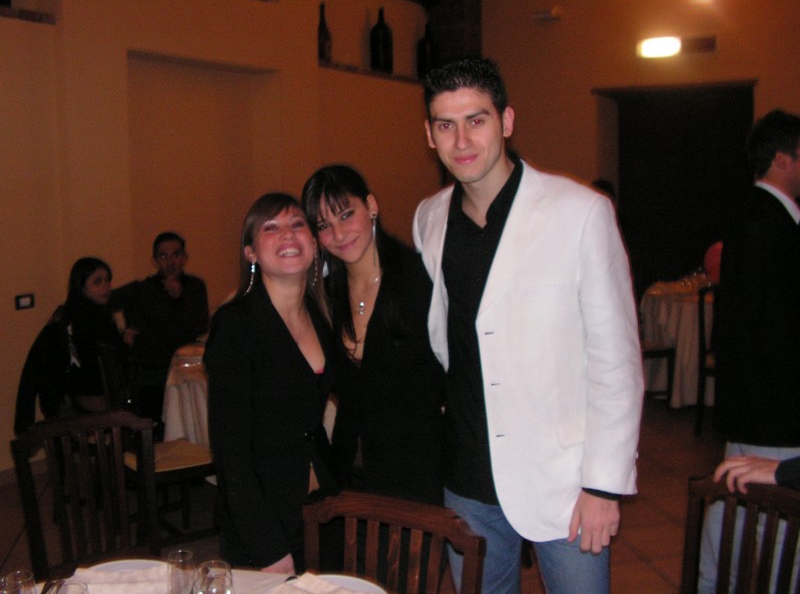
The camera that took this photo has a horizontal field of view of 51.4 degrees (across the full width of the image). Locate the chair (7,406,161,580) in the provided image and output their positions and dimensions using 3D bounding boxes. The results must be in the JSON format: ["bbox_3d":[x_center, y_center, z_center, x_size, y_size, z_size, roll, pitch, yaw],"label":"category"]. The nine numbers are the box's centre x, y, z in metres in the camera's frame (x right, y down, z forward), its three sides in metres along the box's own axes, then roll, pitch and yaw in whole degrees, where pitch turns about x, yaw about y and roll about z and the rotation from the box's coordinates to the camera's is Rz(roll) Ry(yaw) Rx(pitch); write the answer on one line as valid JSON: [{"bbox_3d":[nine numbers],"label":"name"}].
[{"bbox_3d":[-0.669,0.856,2.050,0.430,0.970,0.500,-5,10,-39],"label":"chair"}]

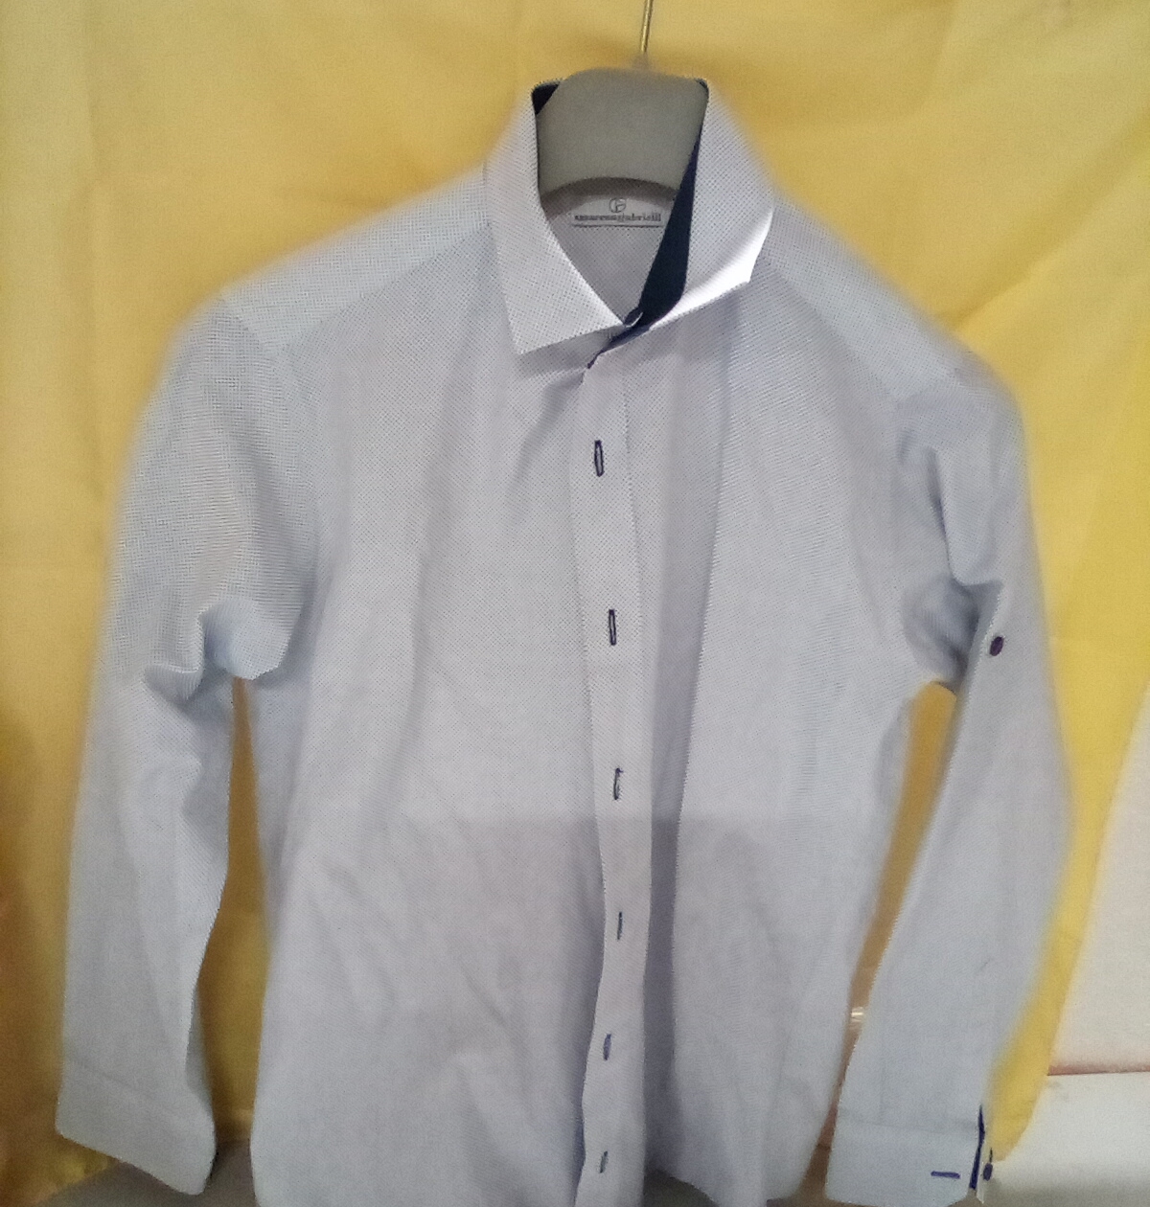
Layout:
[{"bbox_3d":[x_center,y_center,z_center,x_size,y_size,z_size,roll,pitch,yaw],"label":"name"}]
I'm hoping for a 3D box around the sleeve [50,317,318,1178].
[{"bbox_3d":[-0.211,0.096,0.673,0.125,0.520,0.110,9,20,-5],"label":"sleeve"}]

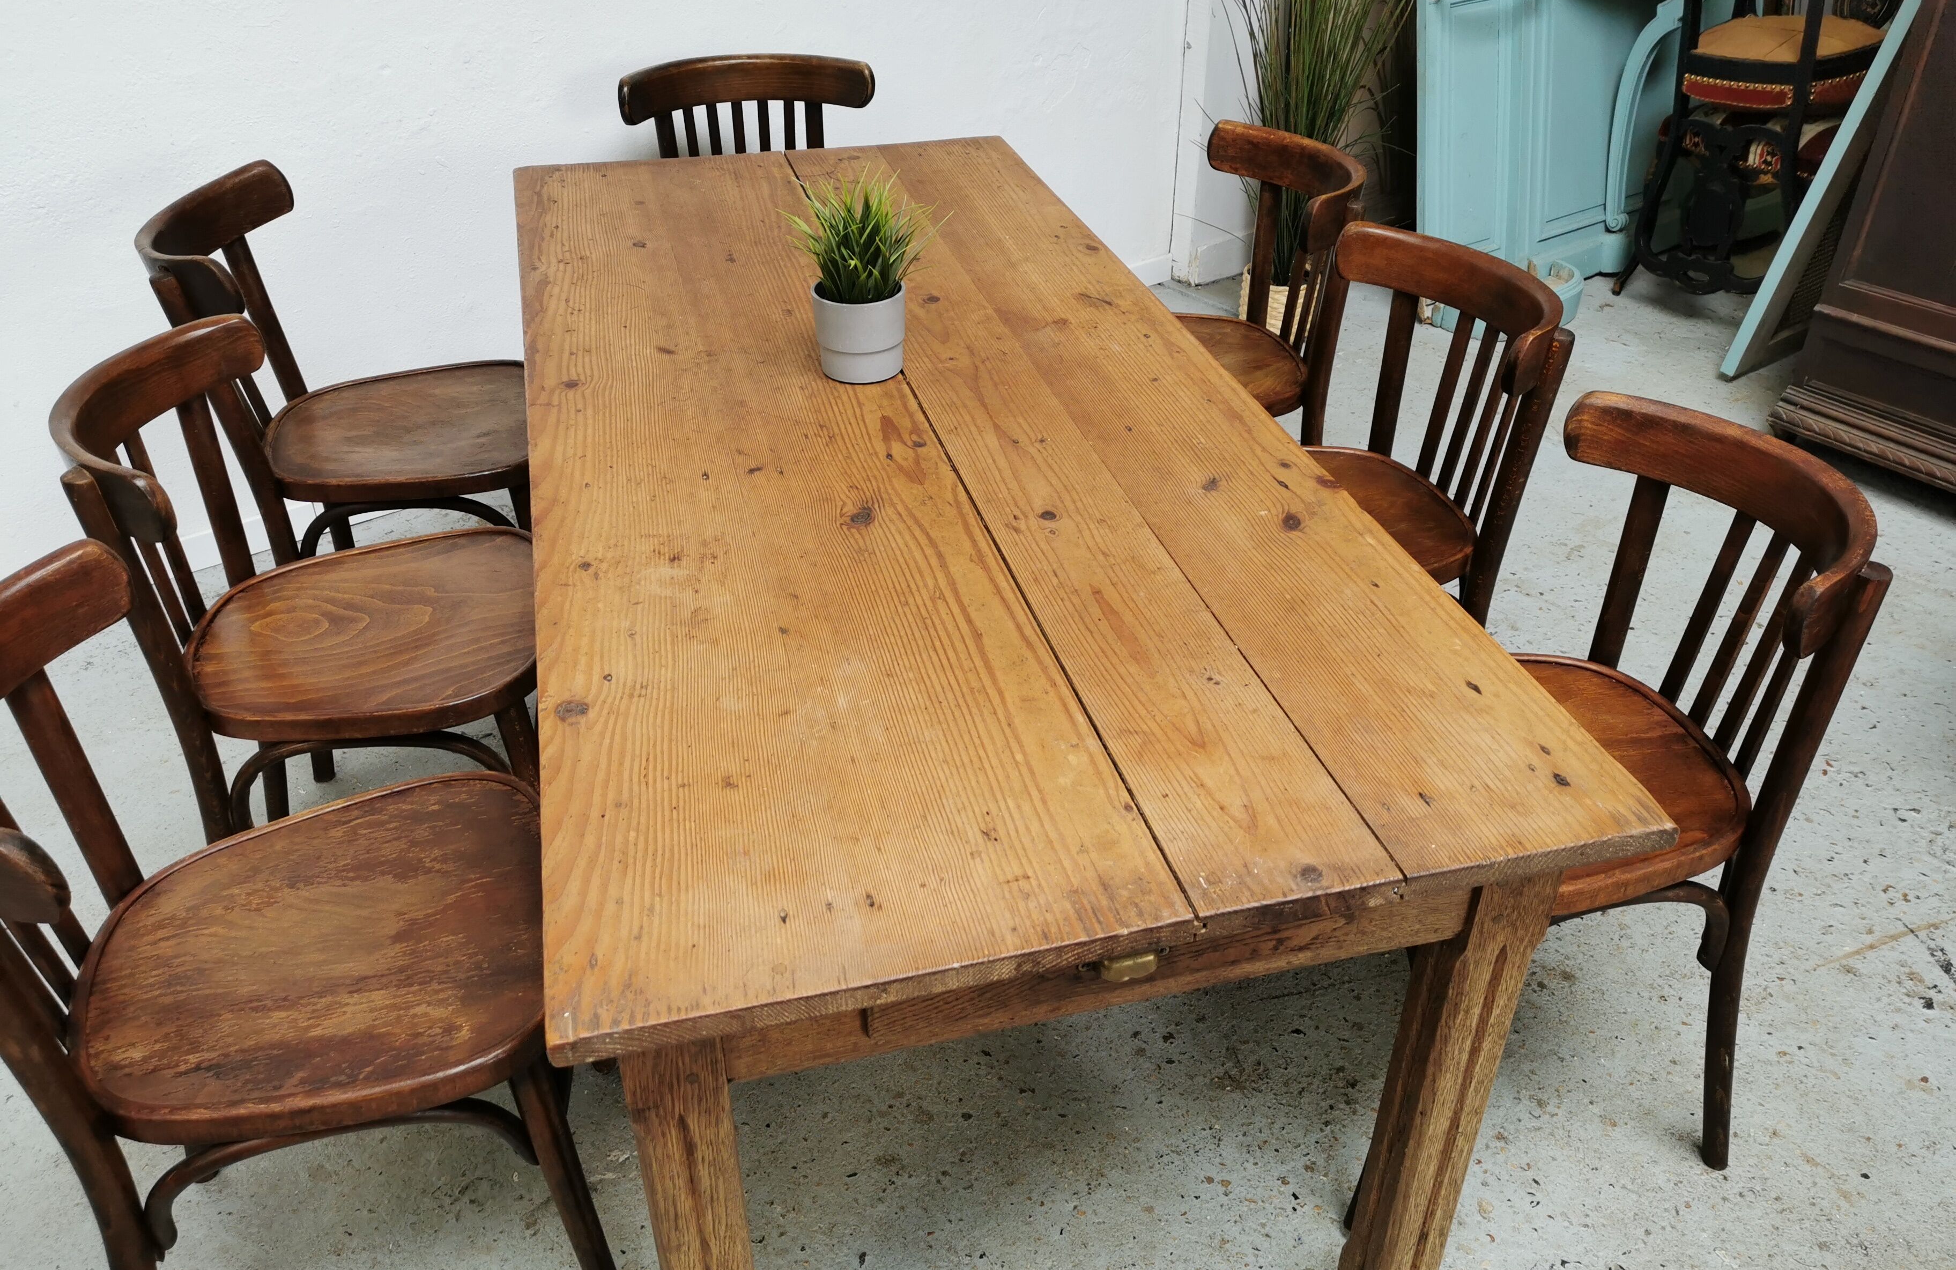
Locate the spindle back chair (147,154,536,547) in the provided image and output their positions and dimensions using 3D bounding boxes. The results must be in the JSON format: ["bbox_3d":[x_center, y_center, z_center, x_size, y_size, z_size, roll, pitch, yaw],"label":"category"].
[{"bbox_3d":[-0.865,-0.245,2.312,0.490,0.812,0.437,-11,35,-17],"label":"spindle back chair"}]

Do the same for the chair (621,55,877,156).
[{"bbox_3d":[-0.402,-0.633,2.911,0.437,0.812,0.490,-8,35,-13],"label":"chair"}]

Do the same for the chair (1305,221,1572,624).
[{"bbox_3d":[0.469,-0.100,2.128,0.490,0.812,0.437,-8,34,-13],"label":"chair"}]

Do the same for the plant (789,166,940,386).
[{"bbox_3d":[-0.136,-0.415,1.778,0.170,0.217,0.170,-8,35,-13],"label":"plant"}]

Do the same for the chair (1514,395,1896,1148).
[{"bbox_3d":[0.603,0.196,1.683,0.490,0.812,0.437,-6,34,-10],"label":"chair"}]

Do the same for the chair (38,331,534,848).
[{"bbox_3d":[-0.730,0.056,1.860,0.490,0.812,0.437,-6,34,-11],"label":"chair"}]

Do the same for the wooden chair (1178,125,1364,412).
[{"bbox_3d":[0.341,-0.382,2.551,0.490,0.812,0.437,-4,34,-7],"label":"wooden chair"}]

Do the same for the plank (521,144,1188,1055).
[{"bbox_3d":[-0.299,-0.273,1.774,0.443,0.022,1.895,-8,34,-13],"label":"plank"}]

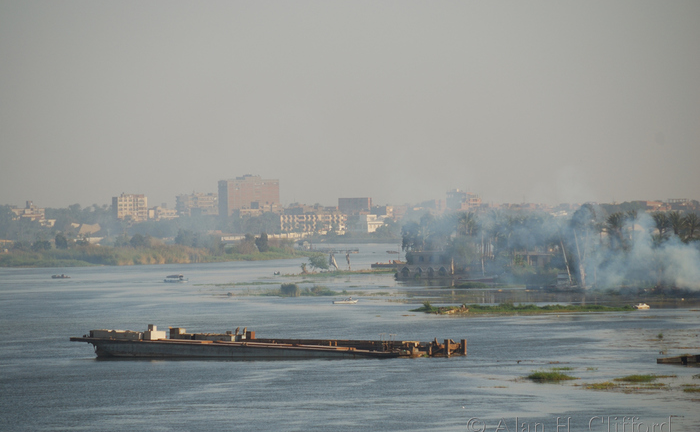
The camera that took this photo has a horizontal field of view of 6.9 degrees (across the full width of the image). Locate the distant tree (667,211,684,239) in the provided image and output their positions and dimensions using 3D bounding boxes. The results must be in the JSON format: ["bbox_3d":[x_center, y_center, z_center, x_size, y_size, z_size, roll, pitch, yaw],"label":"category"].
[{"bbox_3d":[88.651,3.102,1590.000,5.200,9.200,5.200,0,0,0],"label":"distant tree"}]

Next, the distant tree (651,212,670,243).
[{"bbox_3d":[76.300,8.080,1430.000,4.160,17.880,4.400,0,0,0],"label":"distant tree"}]

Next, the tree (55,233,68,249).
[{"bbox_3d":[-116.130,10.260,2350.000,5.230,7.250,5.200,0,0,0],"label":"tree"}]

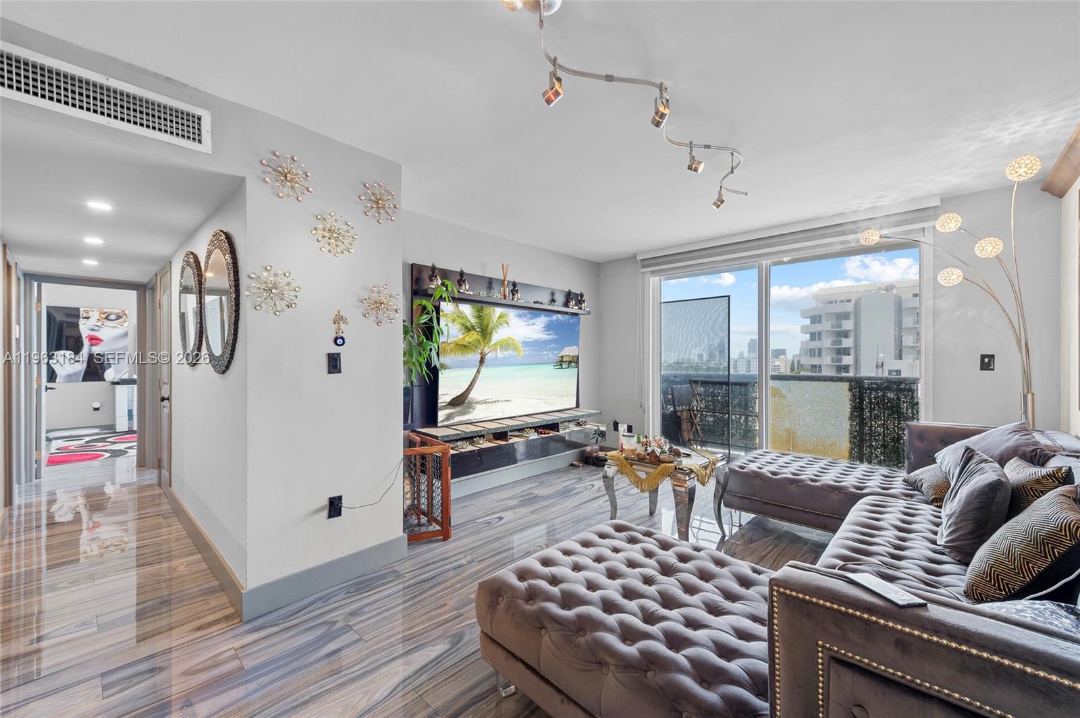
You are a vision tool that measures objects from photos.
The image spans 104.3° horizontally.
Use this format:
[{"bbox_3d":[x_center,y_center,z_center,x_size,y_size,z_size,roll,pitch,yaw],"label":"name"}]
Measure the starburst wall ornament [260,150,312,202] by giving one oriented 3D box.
[{"bbox_3d":[-1.250,-0.923,2.103,0.075,0.236,0.232,0,0,42],"label":"starburst wall ornament"}]

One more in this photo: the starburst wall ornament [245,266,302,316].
[{"bbox_3d":[-1.299,-0.336,2.048,0.080,0.240,0.240,0,0,42],"label":"starburst wall ornament"}]

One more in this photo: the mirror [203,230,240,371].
[{"bbox_3d":[-1.748,-0.307,2.289,0.750,0.775,0.034,0,0,42],"label":"mirror"}]

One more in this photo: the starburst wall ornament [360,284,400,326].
[{"bbox_3d":[-0.918,-0.319,2.467,0.075,0.245,0.237,0,0,42],"label":"starburst wall ornament"}]

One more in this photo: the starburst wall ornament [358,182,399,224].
[{"bbox_3d":[-0.940,-0.908,2.447,0.080,0.240,0.240,0,0,42],"label":"starburst wall ornament"}]

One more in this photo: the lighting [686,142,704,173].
[{"bbox_3d":[0.781,-1.012,2.110,0.082,0.150,0.058,0,0,37],"label":"lighting"}]

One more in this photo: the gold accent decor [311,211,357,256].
[{"bbox_3d":[-1.097,-0.683,2.271,0.075,0.236,0.237,0,0,42],"label":"gold accent decor"}]

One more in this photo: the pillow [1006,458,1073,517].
[{"bbox_3d":[2.047,0.595,1.736,0.140,0.380,0.410,16,6,21],"label":"pillow"}]

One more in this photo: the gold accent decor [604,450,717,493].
[{"bbox_3d":[0.895,0.775,2.922,0.590,0.210,0.650,0,0,42],"label":"gold accent decor"}]

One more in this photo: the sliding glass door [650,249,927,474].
[{"bbox_3d":[2.159,0.148,4.057,2.320,2.180,0.100,0,0,42],"label":"sliding glass door"}]

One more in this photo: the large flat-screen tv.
[{"bbox_3d":[-0.215,0.040,4.177,0.055,1.060,1.880,4,3,42],"label":"large flat-screen tv"}]

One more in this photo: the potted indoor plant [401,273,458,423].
[{"bbox_3d":[-0.916,-0.067,3.116,0.500,1.120,0.560,0,0,42],"label":"potted indoor plant"}]

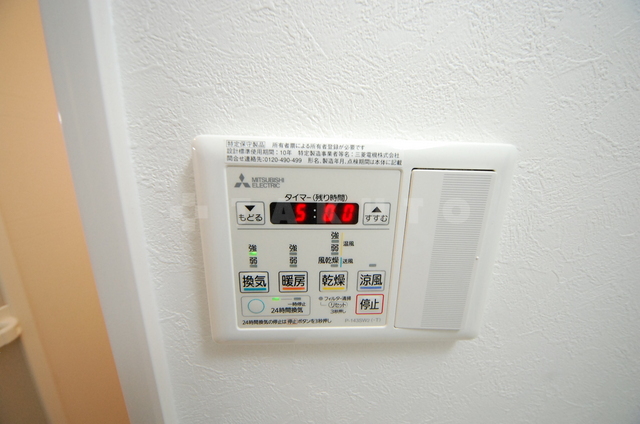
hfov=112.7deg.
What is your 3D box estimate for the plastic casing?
[{"bbox_3d":[0.019,0.021,0.126,0.166,0.120,0.016,1,12,-3],"label":"plastic casing"}]

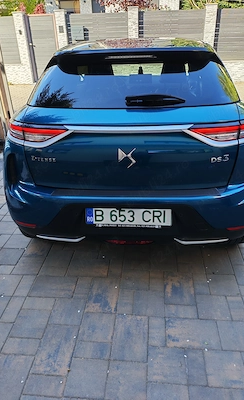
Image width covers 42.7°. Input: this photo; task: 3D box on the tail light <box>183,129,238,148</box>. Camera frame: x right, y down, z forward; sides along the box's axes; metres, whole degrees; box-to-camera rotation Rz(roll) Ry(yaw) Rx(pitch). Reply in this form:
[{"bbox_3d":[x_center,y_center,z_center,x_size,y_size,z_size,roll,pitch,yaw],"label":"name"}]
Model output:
[{"bbox_3d":[0.509,-0.370,1.784,0.340,0.105,0.075,-5,29,-6],"label":"tail light"}]

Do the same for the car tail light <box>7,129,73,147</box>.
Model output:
[{"bbox_3d":[-0.514,-0.407,1.938,0.530,0.115,0.165,10,31,20],"label":"car tail light"}]

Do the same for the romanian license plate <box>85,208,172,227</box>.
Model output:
[{"bbox_3d":[0.042,0.106,1.906,0.520,0.112,0.020,0,20,5],"label":"romanian license plate"}]

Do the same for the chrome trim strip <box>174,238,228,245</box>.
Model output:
[{"bbox_3d":[0.526,0.261,2.054,0.370,0.045,0.065,-3,29,-2],"label":"chrome trim strip"}]

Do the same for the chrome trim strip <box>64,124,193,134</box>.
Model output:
[{"bbox_3d":[0.034,-0.399,1.766,0.745,0.055,0.055,0,29,5],"label":"chrome trim strip"}]

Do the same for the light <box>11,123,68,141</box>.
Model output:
[{"bbox_3d":[-0.529,-0.422,1.937,0.450,0.115,0.155,10,31,20],"label":"light"}]

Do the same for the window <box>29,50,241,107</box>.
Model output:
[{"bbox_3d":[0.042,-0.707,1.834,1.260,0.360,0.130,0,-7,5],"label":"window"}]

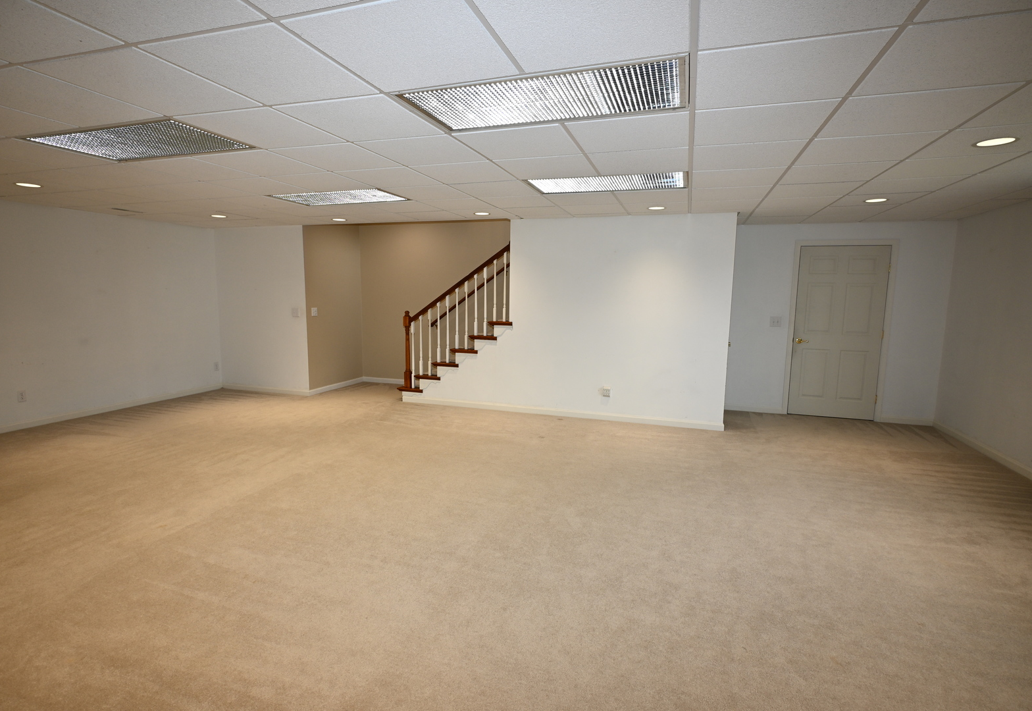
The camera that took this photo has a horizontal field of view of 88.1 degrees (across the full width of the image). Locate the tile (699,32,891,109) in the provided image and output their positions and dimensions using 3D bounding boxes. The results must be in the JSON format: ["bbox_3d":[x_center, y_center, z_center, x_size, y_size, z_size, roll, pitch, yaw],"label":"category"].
[{"bbox_3d":[1.008,-1.073,2.045,0.600,0.020,0.600,3,7,18],"label":"tile"}]

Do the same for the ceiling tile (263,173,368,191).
[{"bbox_3d":[-1.523,-1.345,4.131,0.603,0.020,0.603,3,7,18],"label":"ceiling tile"}]

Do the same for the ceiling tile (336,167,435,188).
[{"bbox_3d":[-0.925,-1.317,3.953,0.605,0.020,0.605,3,7,18],"label":"ceiling tile"}]

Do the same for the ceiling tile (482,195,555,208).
[{"bbox_3d":[0.027,-1.417,4.909,0.605,0.020,0.605,3,7,18],"label":"ceiling tile"}]

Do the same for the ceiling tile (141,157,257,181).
[{"bbox_3d":[-2.260,-1.314,3.760,0.605,0.020,0.605,3,7,18],"label":"ceiling tile"}]

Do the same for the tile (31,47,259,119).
[{"bbox_3d":[-1.512,-1.123,2.218,0.605,0.020,0.605,3,7,18],"label":"tile"}]

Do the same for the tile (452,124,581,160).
[{"bbox_3d":[0.032,-1.196,2.999,0.603,0.020,0.603,3,7,18],"label":"tile"}]

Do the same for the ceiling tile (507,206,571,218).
[{"bbox_3d":[0.203,-1.481,5.485,0.600,0.020,0.600,3,7,18],"label":"ceiling tile"}]

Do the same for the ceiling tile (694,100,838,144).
[{"bbox_3d":[1.190,-1.139,2.629,0.603,0.020,0.603,3,7,18],"label":"ceiling tile"}]

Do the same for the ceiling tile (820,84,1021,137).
[{"bbox_3d":[1.768,-1.105,2.428,0.605,0.020,0.605,3,7,18],"label":"ceiling tile"}]

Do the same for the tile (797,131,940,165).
[{"bbox_3d":[1.959,-1.175,3.023,0.603,0.020,0.603,3,7,18],"label":"tile"}]

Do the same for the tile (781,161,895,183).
[{"bbox_3d":[2.145,-1.240,3.599,0.603,0.020,0.603,3,7,18],"label":"tile"}]

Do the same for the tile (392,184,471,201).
[{"bbox_3d":[-0.744,-1.381,4.518,0.600,0.020,0.600,3,7,18],"label":"tile"}]

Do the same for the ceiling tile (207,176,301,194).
[{"bbox_3d":[-2.083,-1.373,4.314,0.600,0.020,0.600,3,7,18],"label":"ceiling tile"}]

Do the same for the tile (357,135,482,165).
[{"bbox_3d":[-0.546,-1.223,3.188,0.605,0.020,0.605,3,7,18],"label":"tile"}]

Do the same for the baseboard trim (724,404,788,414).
[{"bbox_3d":[2.865,0.648,6.489,0.696,0.078,0.015,3,7,18],"label":"baseboard trim"}]

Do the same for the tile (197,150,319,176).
[{"bbox_3d":[-1.690,-1.283,3.568,0.605,0.020,0.605,3,7,18],"label":"tile"}]

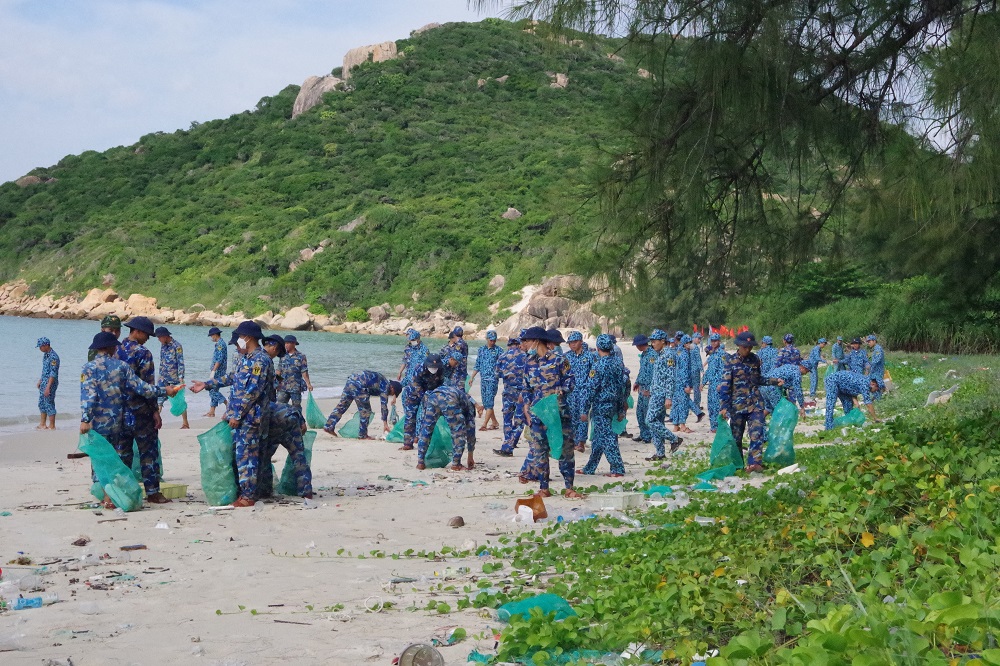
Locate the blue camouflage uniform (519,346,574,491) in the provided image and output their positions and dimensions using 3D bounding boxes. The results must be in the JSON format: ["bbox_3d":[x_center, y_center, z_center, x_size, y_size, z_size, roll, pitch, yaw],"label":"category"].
[{"bbox_3d":[0.461,0.862,19.800,0.540,1.390,0.380,0,0,20],"label":"blue camouflage uniform"}]

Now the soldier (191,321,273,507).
[{"bbox_3d":[-2.485,0.750,18.500,0.720,1.730,0.580,0,1,-22],"label":"soldier"}]

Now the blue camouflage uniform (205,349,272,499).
[{"bbox_3d":[-2.421,0.844,18.650,0.560,1.430,0.480,0,0,-26],"label":"blue camouflage uniform"}]

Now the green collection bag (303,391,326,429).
[{"bbox_3d":[-3.083,1.299,33.500,0.320,0.610,0.370,0,1,0],"label":"green collection bag"}]

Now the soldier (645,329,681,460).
[{"bbox_3d":[2.110,0.794,25.800,0.540,1.710,0.480,0,0,-30],"label":"soldier"}]

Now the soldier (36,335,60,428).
[{"bbox_3d":[-8.130,0.909,36.000,0.380,1.675,0.500,0,0,-18],"label":"soldier"}]

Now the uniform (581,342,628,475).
[{"bbox_3d":[1.191,0.834,23.000,0.540,1.640,0.520,0,0,-34],"label":"uniform"}]

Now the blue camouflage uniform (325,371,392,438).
[{"bbox_3d":[-2.191,1.131,31.400,1.100,1.084,0.550,0,0,9],"label":"blue camouflage uniform"}]

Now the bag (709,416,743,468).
[{"bbox_3d":[2.651,1.270,23.400,0.400,0.620,0.280,0,0,0],"label":"bag"}]

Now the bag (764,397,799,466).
[{"bbox_3d":[3.408,1.180,24.200,0.380,0.860,0.410,4,1,0],"label":"bag"}]

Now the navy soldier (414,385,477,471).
[{"bbox_3d":[-0.671,1.169,24.600,0.620,1.046,0.800,0,1,34],"label":"navy soldier"}]

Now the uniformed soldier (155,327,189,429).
[{"bbox_3d":[-5.422,0.745,33.100,0.580,1.690,0.560,-1,1,-41],"label":"uniformed soldier"}]

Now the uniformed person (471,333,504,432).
[{"bbox_3d":[-0.220,0.805,33.900,0.580,1.690,0.400,0,0,0],"label":"uniformed person"}]

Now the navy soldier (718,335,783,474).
[{"bbox_3d":[3.044,0.829,24.200,0.760,1.710,0.500,0,1,-12],"label":"navy soldier"}]

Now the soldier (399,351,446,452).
[{"bbox_3d":[-1.093,0.980,28.200,0.620,1.360,0.750,0,1,-18],"label":"soldier"}]

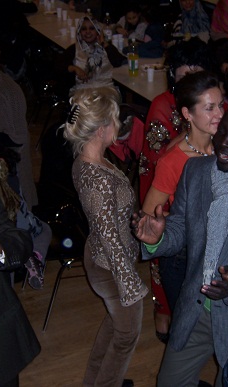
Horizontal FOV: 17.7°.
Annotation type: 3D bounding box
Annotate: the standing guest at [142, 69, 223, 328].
[{"bbox_3d":[0.340,0.238,3.414,0.380,1.660,0.500,20,31,38],"label":"standing guest"}]

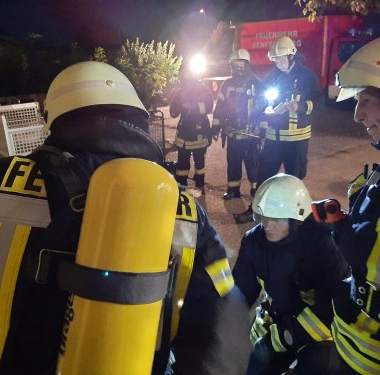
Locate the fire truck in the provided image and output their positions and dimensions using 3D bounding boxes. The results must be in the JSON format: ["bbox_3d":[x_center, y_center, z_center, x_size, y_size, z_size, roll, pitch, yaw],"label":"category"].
[{"bbox_3d":[4.671,-5.365,16.131,6.800,3.300,2.450,15,24,39],"label":"fire truck"}]

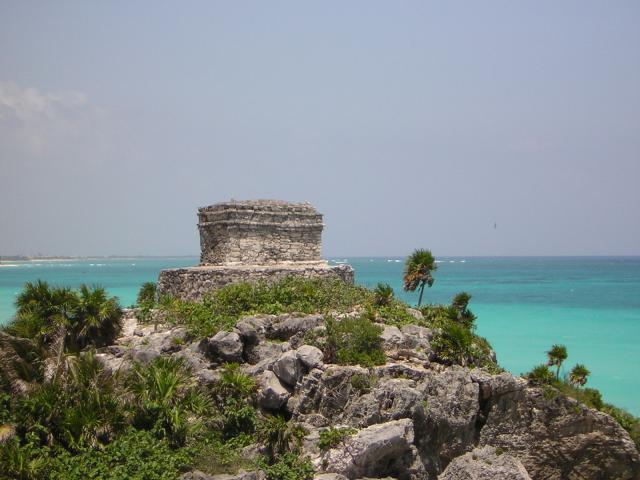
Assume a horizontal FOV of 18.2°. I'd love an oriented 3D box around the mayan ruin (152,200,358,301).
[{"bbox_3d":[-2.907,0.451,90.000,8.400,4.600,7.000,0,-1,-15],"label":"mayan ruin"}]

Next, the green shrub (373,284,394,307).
[{"bbox_3d":[2.767,2.375,87.000,0.970,1.070,0.950,0,-1,0],"label":"green shrub"}]

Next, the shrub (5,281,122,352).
[{"bbox_3d":[-10.533,3.142,82.000,4.800,2.950,3.600,0,-1,0],"label":"shrub"}]

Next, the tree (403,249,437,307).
[{"bbox_3d":[4.485,1.690,90.000,1.500,2.650,1.450,0,-1,0],"label":"tree"}]

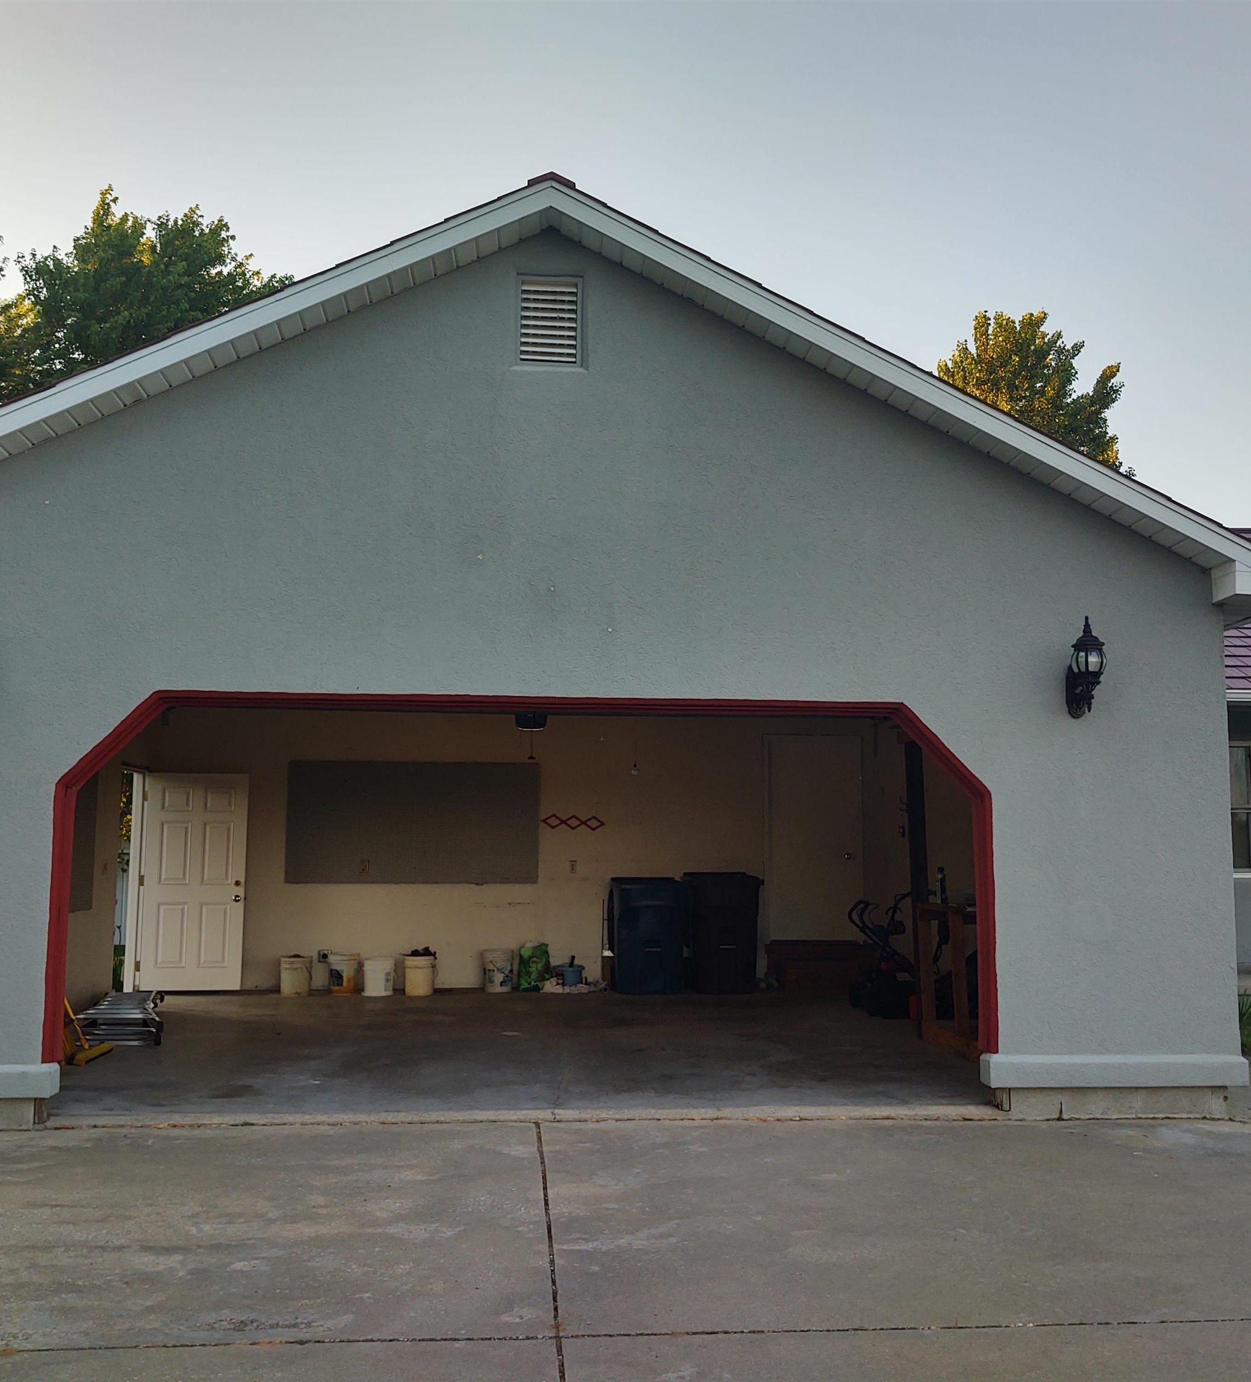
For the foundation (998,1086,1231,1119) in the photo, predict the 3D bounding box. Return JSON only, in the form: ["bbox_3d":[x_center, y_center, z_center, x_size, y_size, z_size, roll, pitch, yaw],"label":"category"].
[{"bbox_3d":[2.689,2.269,7.991,1.270,0.180,0.250,1,-6,-5],"label":"foundation"}]

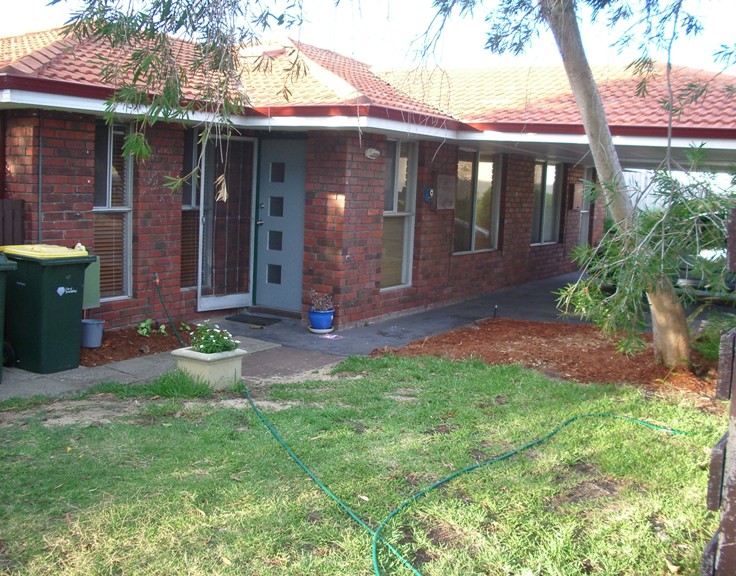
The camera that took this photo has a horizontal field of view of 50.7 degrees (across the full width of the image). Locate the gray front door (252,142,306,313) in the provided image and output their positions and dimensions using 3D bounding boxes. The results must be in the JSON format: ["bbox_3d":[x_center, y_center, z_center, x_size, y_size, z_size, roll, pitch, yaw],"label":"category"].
[{"bbox_3d":[-1.035,-0.740,9.303,0.810,2.040,0.050,8,10,34],"label":"gray front door"}]

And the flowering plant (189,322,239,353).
[{"bbox_3d":[-1.304,0.421,6.577,0.350,0.240,0.350,3,8,0],"label":"flowering plant"}]

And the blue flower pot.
[{"bbox_3d":[-0.517,0.368,8.724,0.280,0.245,0.280,3,8,0],"label":"blue flower pot"}]

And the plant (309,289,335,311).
[{"bbox_3d":[-0.507,0.133,8.690,0.250,0.250,0.250,3,8,0],"label":"plant"}]

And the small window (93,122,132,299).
[{"bbox_3d":[-2.651,-0.793,8.024,0.080,1.860,0.550,8,10,34],"label":"small window"}]

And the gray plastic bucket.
[{"bbox_3d":[-2.682,0.441,7.518,0.280,0.255,0.280,3,8,0],"label":"gray plastic bucket"}]

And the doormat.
[{"bbox_3d":[-1.366,0.369,9.221,0.630,0.015,0.400,8,10,34],"label":"doormat"}]

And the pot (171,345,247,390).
[{"bbox_3d":[-1.350,0.673,6.607,0.445,0.320,0.445,8,10,34],"label":"pot"}]

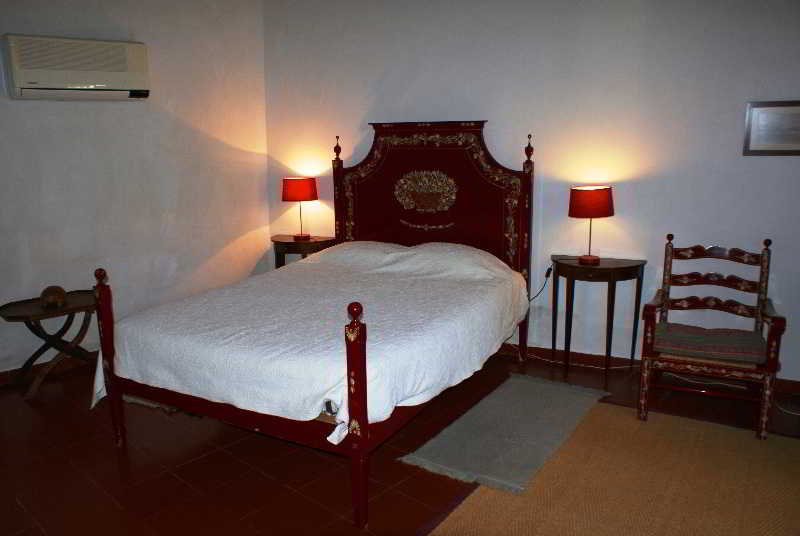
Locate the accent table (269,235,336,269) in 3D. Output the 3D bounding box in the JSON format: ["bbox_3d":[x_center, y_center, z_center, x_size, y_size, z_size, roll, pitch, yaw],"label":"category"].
[{"bbox_3d":[-0.834,0.150,5.012,0.600,0.757,0.310,5,13,25],"label":"accent table"}]

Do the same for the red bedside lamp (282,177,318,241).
[{"bbox_3d":[-0.818,-0.480,4.953,0.292,0.500,0.292,-1,11,0],"label":"red bedside lamp"}]

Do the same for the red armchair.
[{"bbox_3d":[1.728,0.344,3.329,0.650,0.965,0.590,5,13,25],"label":"red armchair"}]

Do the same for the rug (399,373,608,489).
[{"bbox_3d":[0.644,0.848,3.324,0.635,0.012,1.310,7,14,33],"label":"rug"}]

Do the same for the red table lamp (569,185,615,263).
[{"bbox_3d":[1.210,-0.267,3.796,0.292,0.480,0.292,5,13,25],"label":"red table lamp"}]

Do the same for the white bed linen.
[{"bbox_3d":[-0.335,0.230,3.532,1.680,0.510,2.100,5,13,29],"label":"white bed linen"}]

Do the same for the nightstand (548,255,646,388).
[{"bbox_3d":[1.241,0.340,3.913,0.600,0.757,0.320,5,13,25],"label":"nightstand"}]

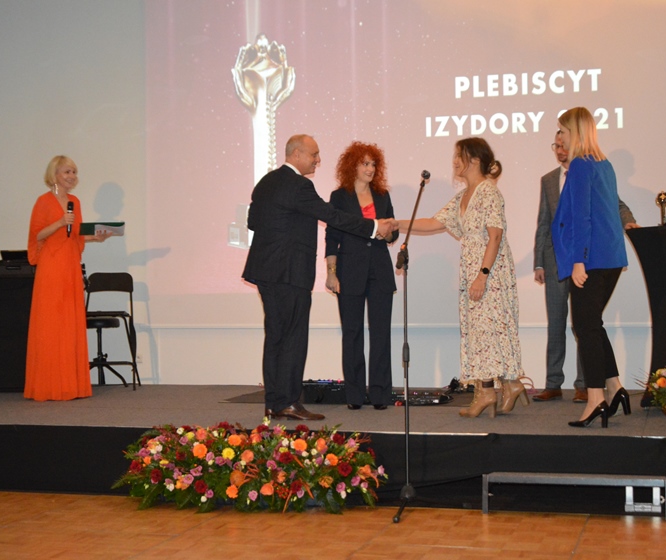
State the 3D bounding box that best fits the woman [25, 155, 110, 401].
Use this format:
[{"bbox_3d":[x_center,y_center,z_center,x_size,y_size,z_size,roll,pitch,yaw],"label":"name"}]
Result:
[{"bbox_3d":[-1.882,-0.025,8.450,0.480,1.730,0.470,0,-1,-34],"label":"woman"}]

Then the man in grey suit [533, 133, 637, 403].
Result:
[{"bbox_3d":[1.713,-0.104,8.150,0.640,1.822,0.440,-1,-1,23],"label":"man in grey suit"}]

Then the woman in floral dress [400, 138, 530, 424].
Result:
[{"bbox_3d":[0.780,-0.022,7.120,0.660,1.658,0.500,0,-1,-25],"label":"woman in floral dress"}]

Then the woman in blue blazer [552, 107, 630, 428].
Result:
[{"bbox_3d":[1.463,-0.090,6.720,0.430,1.776,0.470,-1,-1,12],"label":"woman in blue blazer"}]

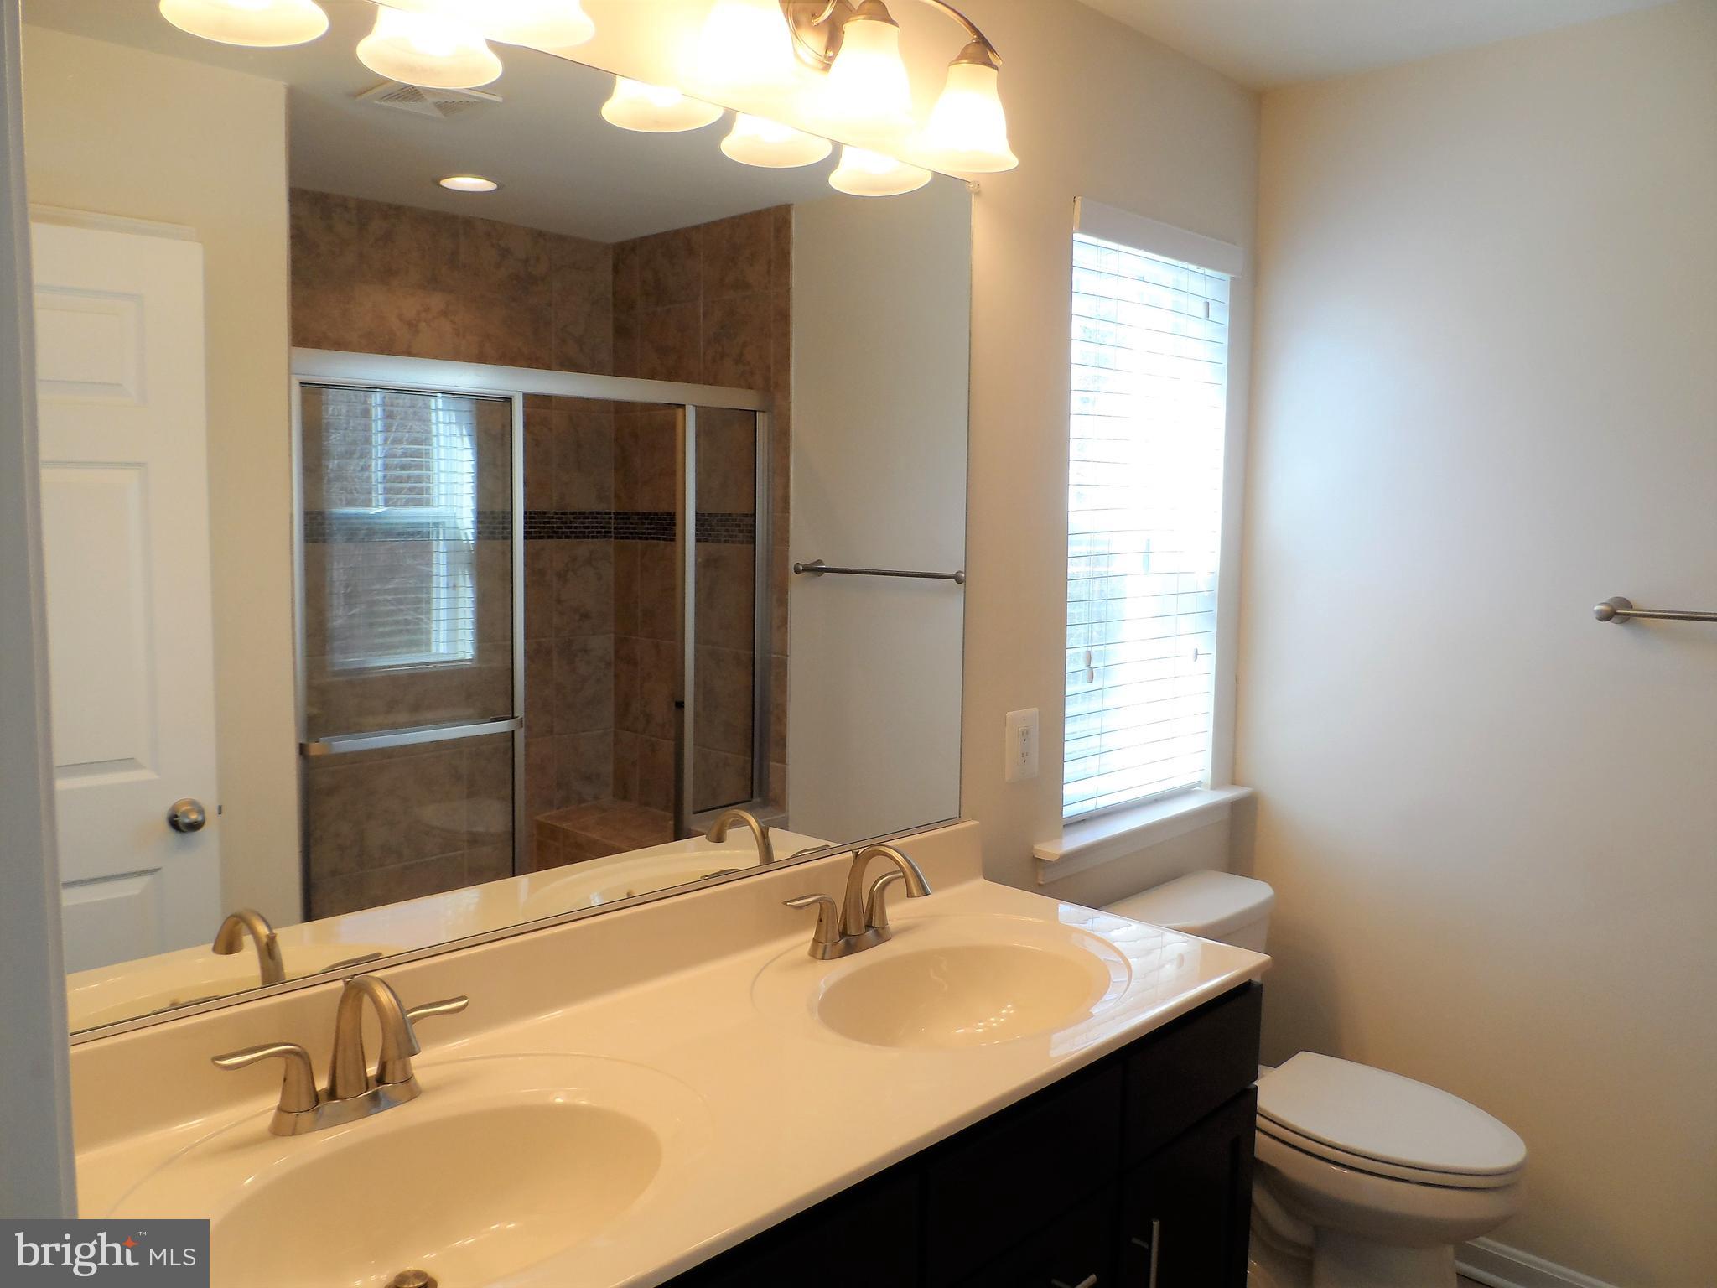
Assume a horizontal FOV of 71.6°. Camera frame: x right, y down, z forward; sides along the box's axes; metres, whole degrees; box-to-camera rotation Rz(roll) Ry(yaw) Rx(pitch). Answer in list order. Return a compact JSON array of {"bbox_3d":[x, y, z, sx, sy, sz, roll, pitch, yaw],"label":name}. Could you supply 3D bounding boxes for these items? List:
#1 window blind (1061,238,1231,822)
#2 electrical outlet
[{"bbox_3d":[0.565,-0.229,2.425,0.543,1.135,0.055,-5,7,-44],"label":"window blind"},{"bbox_3d":[0.299,0.185,2.157,0.081,0.125,0.008,-5,7,-44],"label":"electrical outlet"}]

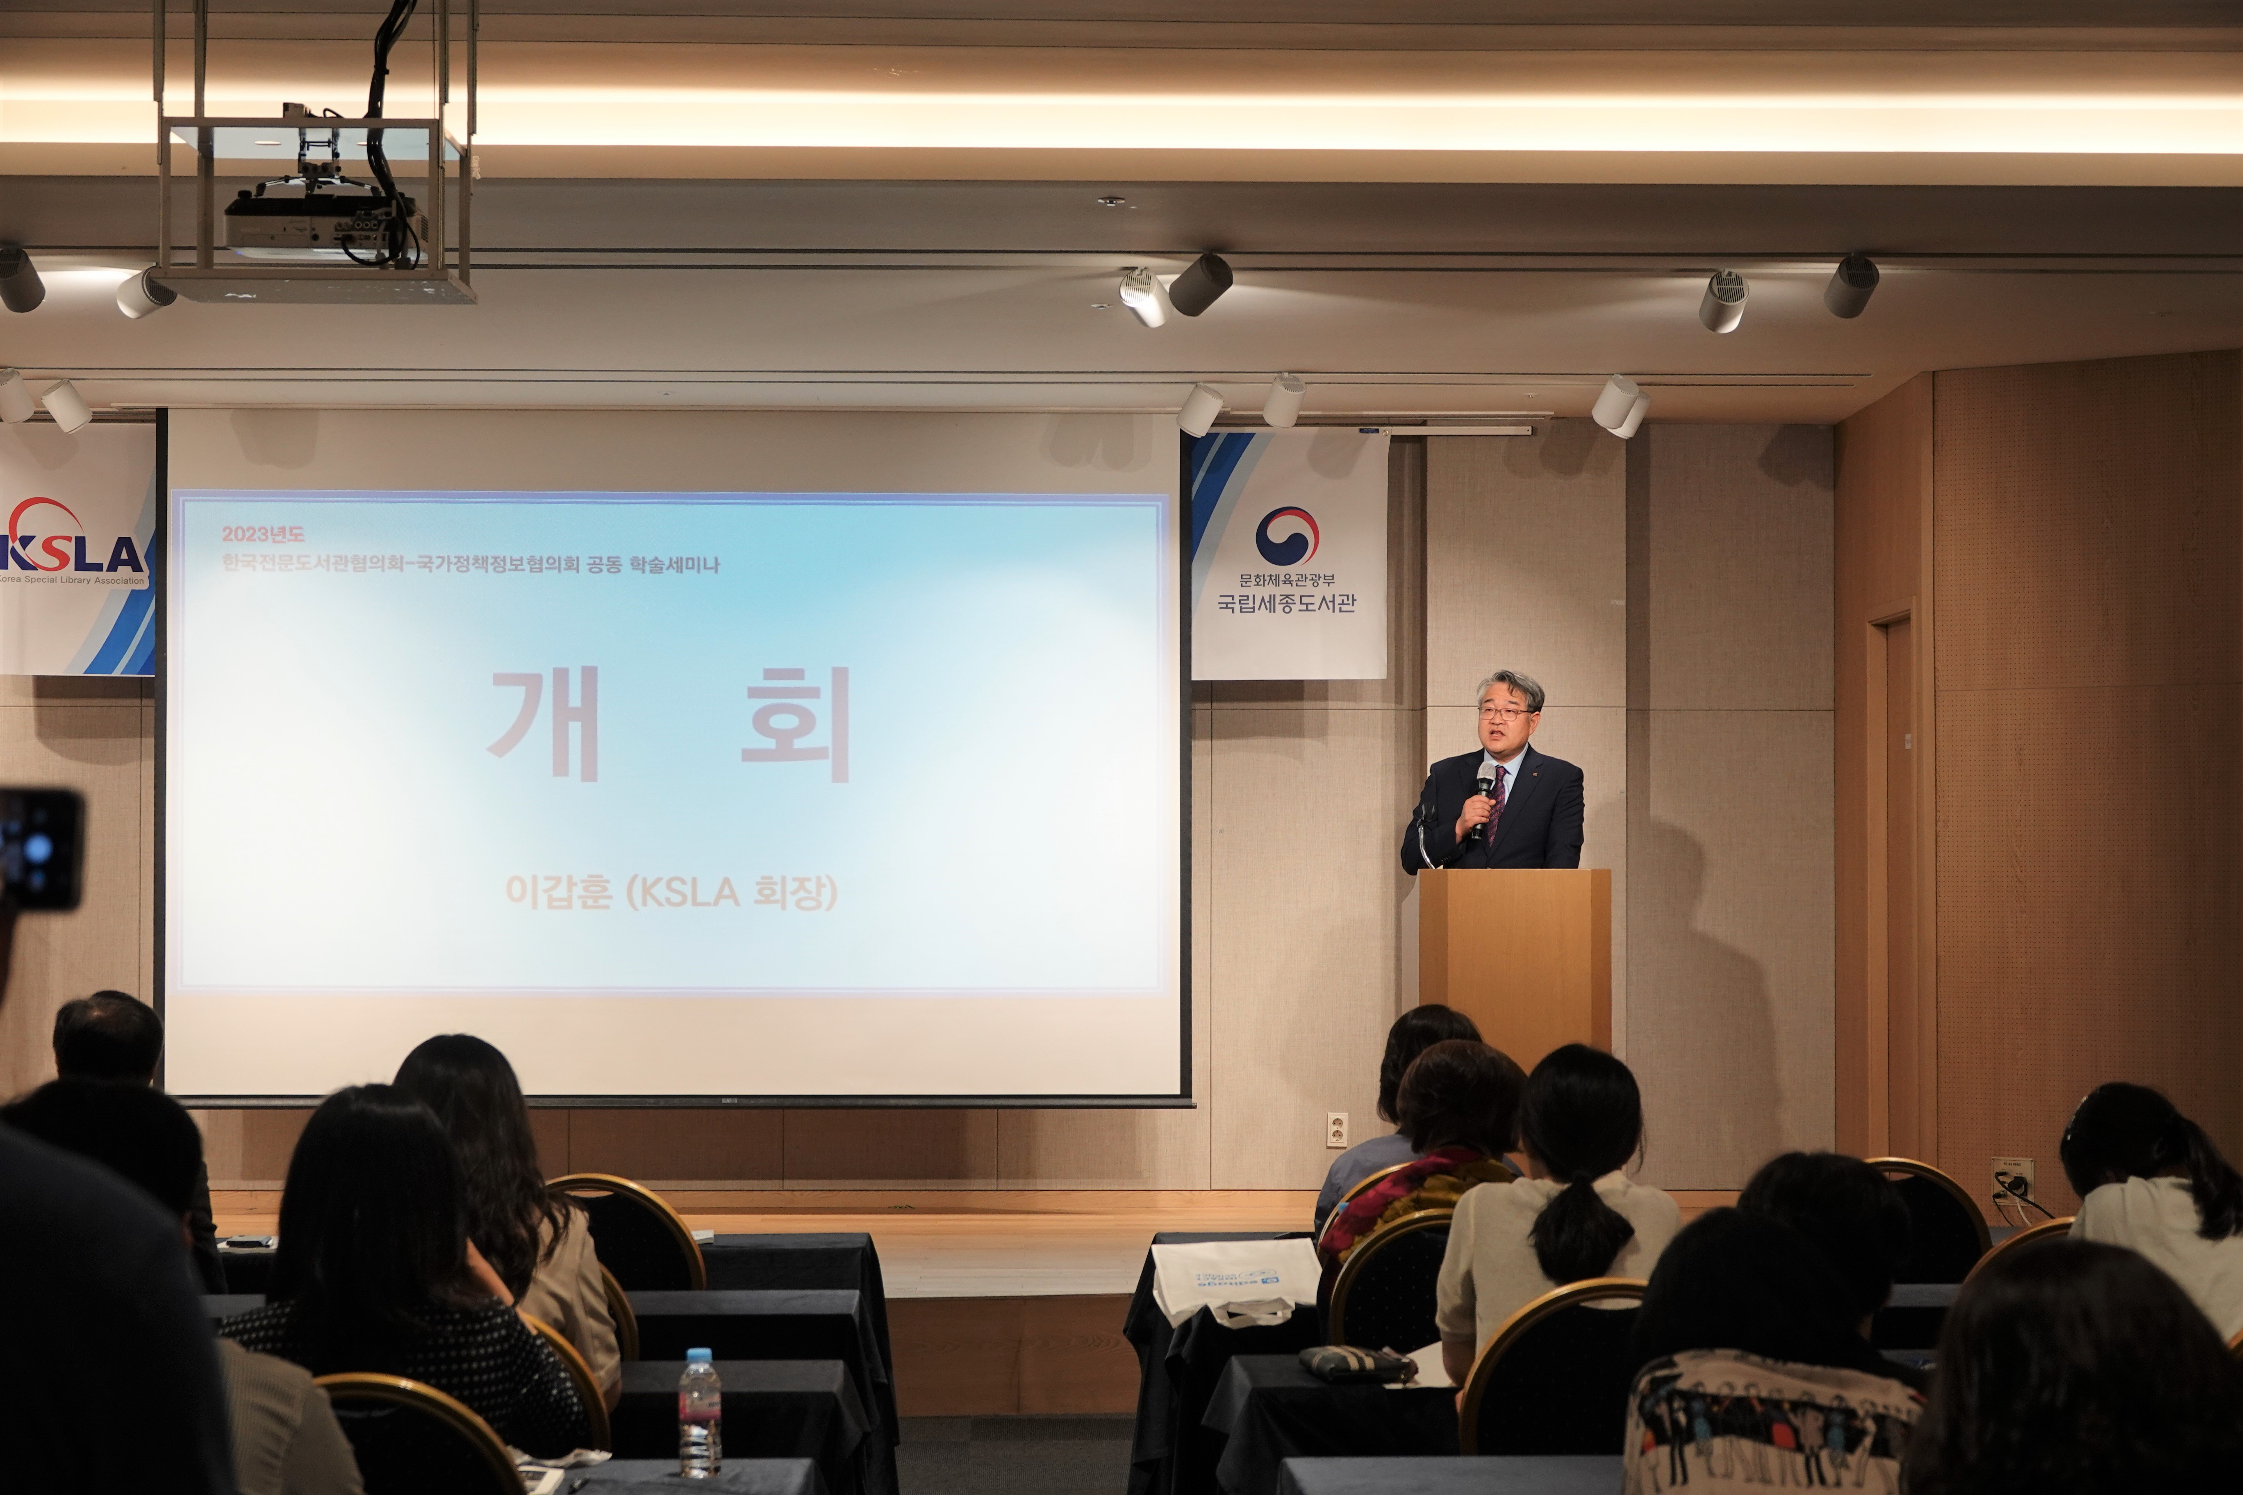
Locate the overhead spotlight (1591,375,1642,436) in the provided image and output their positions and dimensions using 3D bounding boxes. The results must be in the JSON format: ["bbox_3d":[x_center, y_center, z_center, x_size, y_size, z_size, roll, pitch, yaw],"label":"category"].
[{"bbox_3d":[1.485,-1.034,13.460,0.104,0.134,0.108,1,42,-35],"label":"overhead spotlight"}]

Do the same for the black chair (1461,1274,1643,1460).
[{"bbox_3d":[0.712,1.253,6.830,0.440,0.950,0.570,0,-1,-1],"label":"black chair"}]

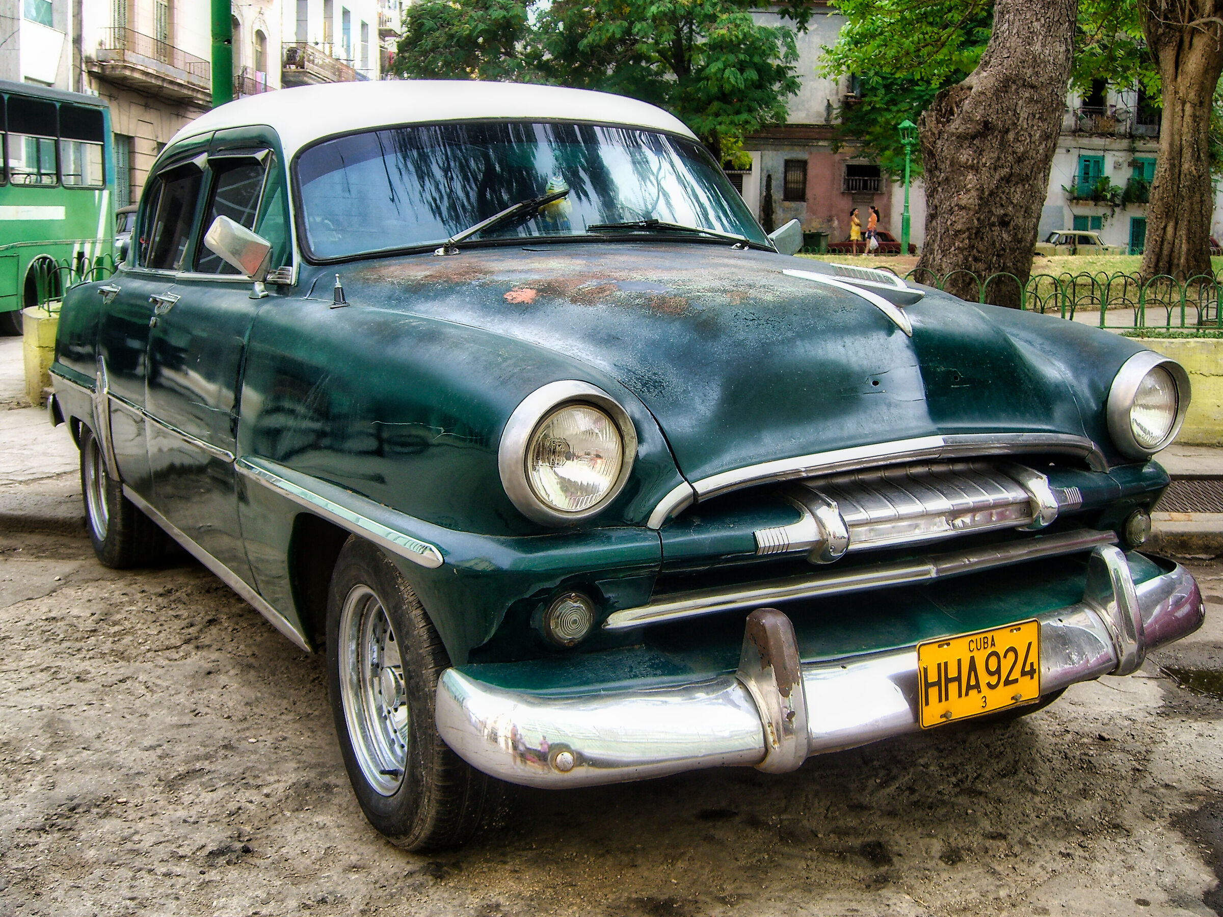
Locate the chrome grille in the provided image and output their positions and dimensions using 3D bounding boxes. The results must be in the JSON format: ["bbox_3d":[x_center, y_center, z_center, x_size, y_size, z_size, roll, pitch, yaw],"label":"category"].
[{"bbox_3d":[0.562,0.080,2.424,0.770,0.155,0.140,-5,10,-31],"label":"chrome grille"}]

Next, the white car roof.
[{"bbox_3d":[-0.675,-1.024,4.326,1.300,0.280,1.900,-5,10,-31],"label":"white car roof"}]

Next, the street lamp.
[{"bbox_3d":[9.928,-9.095,45.000,0.600,4.550,0.600,0,8,0],"label":"street lamp"}]

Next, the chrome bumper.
[{"bbox_3d":[0.587,0.324,2.439,1.850,0.270,0.370,-5,10,-31],"label":"chrome bumper"}]

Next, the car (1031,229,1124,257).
[{"bbox_3d":[16.750,-7.710,49.700,4.100,1.440,1.610,1,8,6],"label":"car"}]

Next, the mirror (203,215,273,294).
[{"bbox_3d":[-0.858,-0.466,3.098,0.165,0.175,0.100,-5,10,-31],"label":"mirror"}]

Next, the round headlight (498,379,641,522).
[{"bbox_3d":[-0.067,-0.007,2.113,0.235,0.232,0.115,-5,10,-31],"label":"round headlight"}]

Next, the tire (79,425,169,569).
[{"bbox_3d":[-1.895,0.107,5.210,0.200,0.675,0.675,-5,10,-31],"label":"tire"}]

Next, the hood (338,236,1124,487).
[{"bbox_3d":[0.254,-0.249,2.903,1.220,0.460,1.320,-5,10,-31],"label":"hood"}]

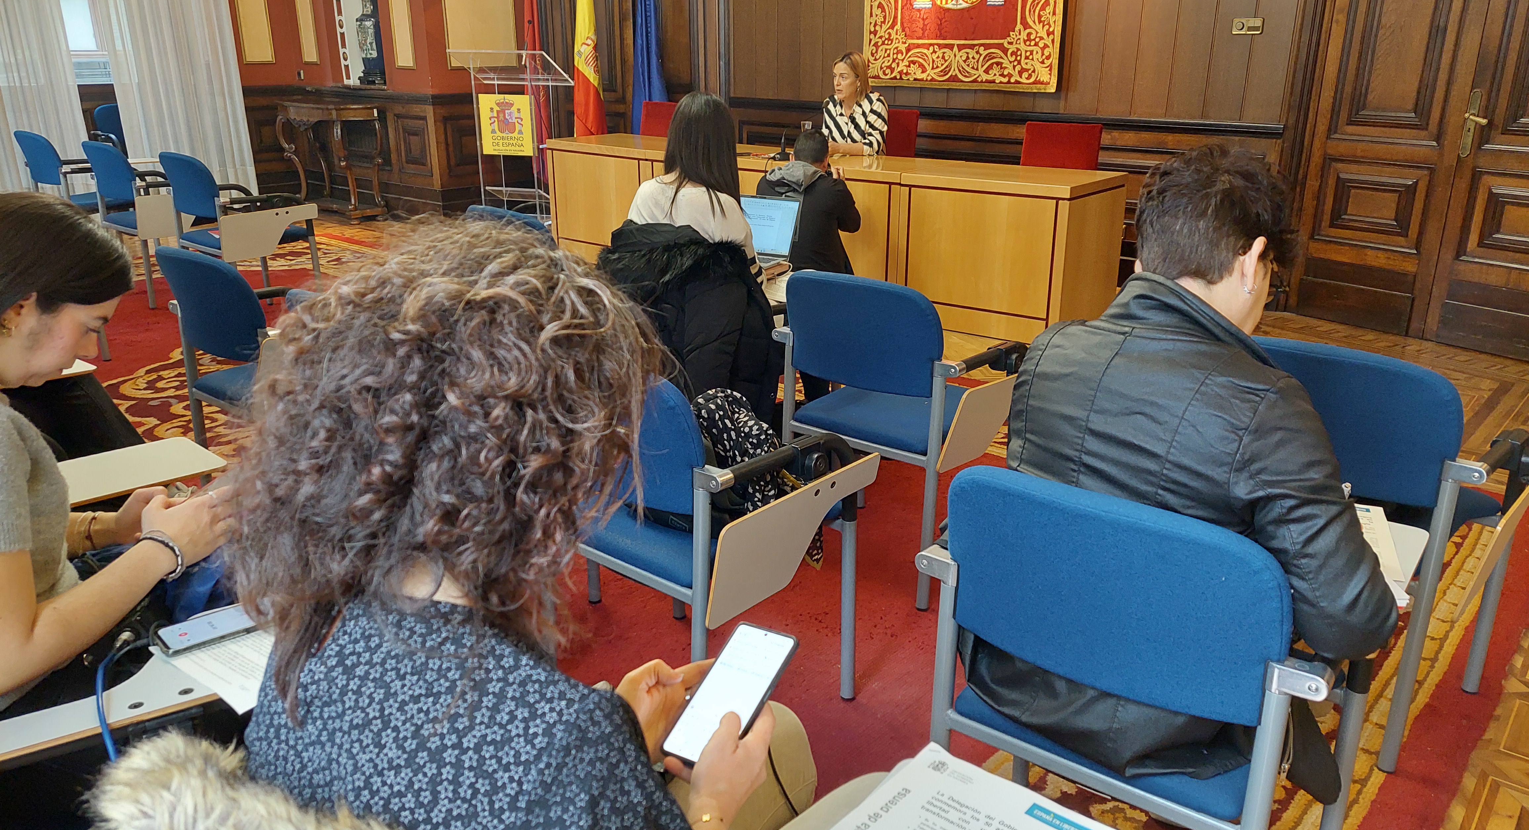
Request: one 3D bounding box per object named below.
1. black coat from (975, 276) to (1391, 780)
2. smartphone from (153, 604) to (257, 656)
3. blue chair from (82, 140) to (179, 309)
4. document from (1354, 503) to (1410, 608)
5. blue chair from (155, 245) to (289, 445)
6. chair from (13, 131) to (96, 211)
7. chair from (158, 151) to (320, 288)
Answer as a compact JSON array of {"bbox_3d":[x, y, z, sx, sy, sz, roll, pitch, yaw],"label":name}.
[{"bbox_3d":[0.612,0.142,1.550,0.560,0.660,0.450,15,24,37],"label":"black coat"},{"bbox_3d":[-0.703,0.266,1.392,0.162,0.011,0.077,-17,25,-40],"label":"smartphone"},{"bbox_3d":[-3.442,-1.106,6.084,0.605,0.848,0.520,14,24,35],"label":"blue chair"},{"bbox_3d":[0.874,0.185,1.675,0.210,0.006,0.297,8,21,22],"label":"document"},{"bbox_3d":[-1.377,-0.095,3.193,0.605,0.848,0.520,14,24,35],"label":"blue chair"},{"bbox_3d":[-4.312,-1.356,6.797,0.585,0.848,0.520,14,23,34],"label":"chair"},{"bbox_3d":[-2.696,-0.915,5.542,0.599,0.842,0.512,14,23,35],"label":"chair"}]

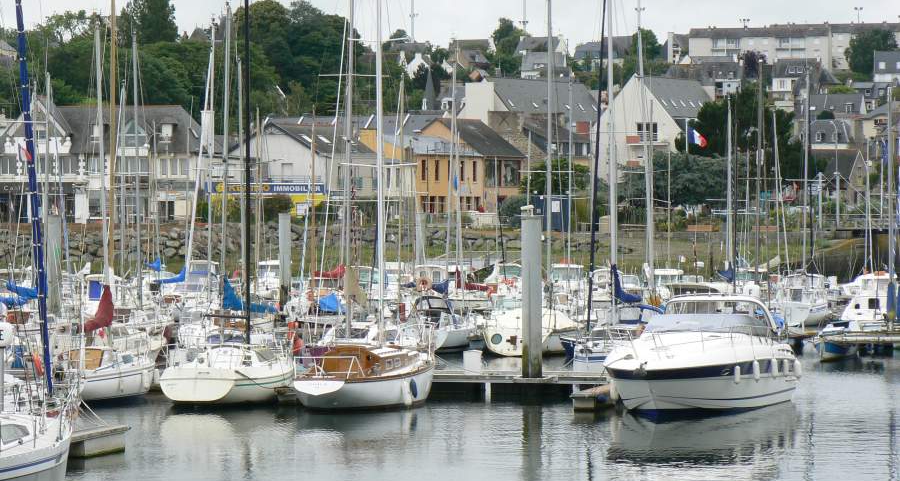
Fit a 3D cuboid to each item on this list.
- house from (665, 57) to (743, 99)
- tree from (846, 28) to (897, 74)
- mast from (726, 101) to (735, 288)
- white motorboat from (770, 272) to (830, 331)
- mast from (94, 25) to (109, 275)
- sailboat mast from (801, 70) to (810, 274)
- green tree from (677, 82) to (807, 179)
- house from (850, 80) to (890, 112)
[{"bbox_3d":[37.807,-23.862,570.000,11.800,6.600,8.500,0,0,9],"label":"house"},{"bbox_3d":[82.714,-37.089,750.000,9.800,9.400,9.500,0,0,0],"label":"tree"},{"bbox_3d":[10.995,-1.707,150.000,0.140,7.654,0.140,-1,0,17],"label":"mast"},{"bbox_3d":[17.100,2.865,181.000,2.300,2.800,6.200,0,0,18],"label":"white motorboat"},{"bbox_3d":[-9.277,-1.863,102.250,0.150,7.930,0.150,-1,4,17],"label":"mast"},{"bbox_3d":[17.350,-3.455,186.000,0.200,9.800,0.200,0,0,18],"label":"sailboat mast"},{"bbox_3d":[26.603,-9.616,350.000,11.700,10.000,10.000,0,0,0],"label":"green tree"},{"bbox_3d":[72.992,-25.056,665.000,7.000,5.900,7.000,0,0,0],"label":"house"}]

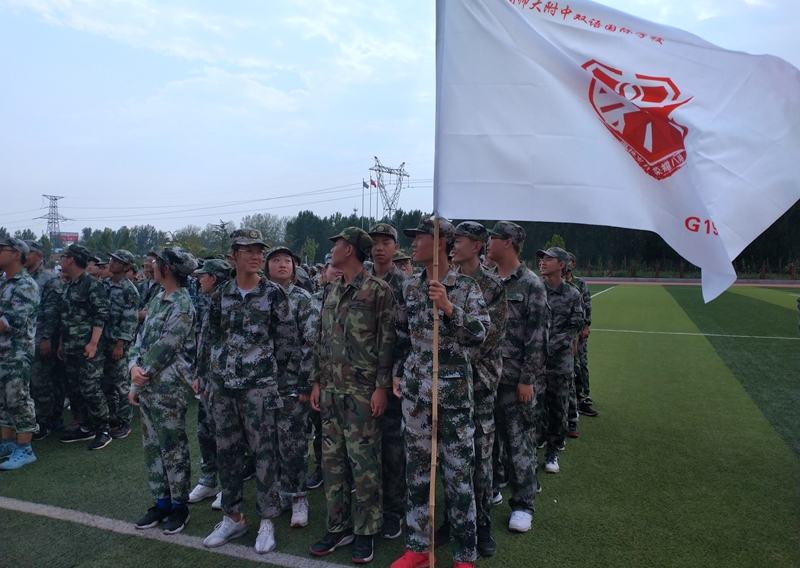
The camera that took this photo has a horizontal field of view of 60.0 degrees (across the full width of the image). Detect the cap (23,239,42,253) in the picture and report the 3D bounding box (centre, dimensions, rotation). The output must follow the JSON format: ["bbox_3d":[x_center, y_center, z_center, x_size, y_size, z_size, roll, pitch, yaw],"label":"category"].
[{"bbox_3d":[-3.298,-0.340,6.204,0.190,0.130,0.250,2,2,41],"label":"cap"}]

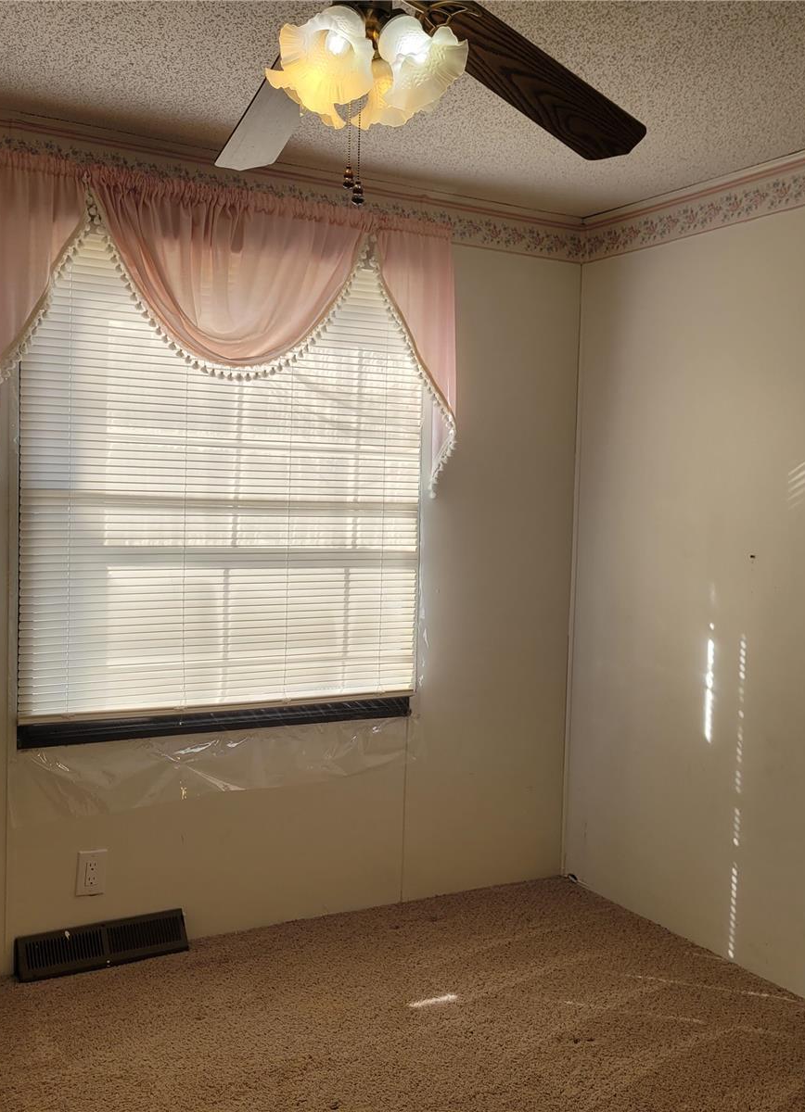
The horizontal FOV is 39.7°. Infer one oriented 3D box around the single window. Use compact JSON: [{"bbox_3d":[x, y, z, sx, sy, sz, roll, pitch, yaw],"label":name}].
[{"bbox_3d":[-0.475,-0.178,3.217,1.220,1.386,0.090,0,4,-29],"label":"single window"}]

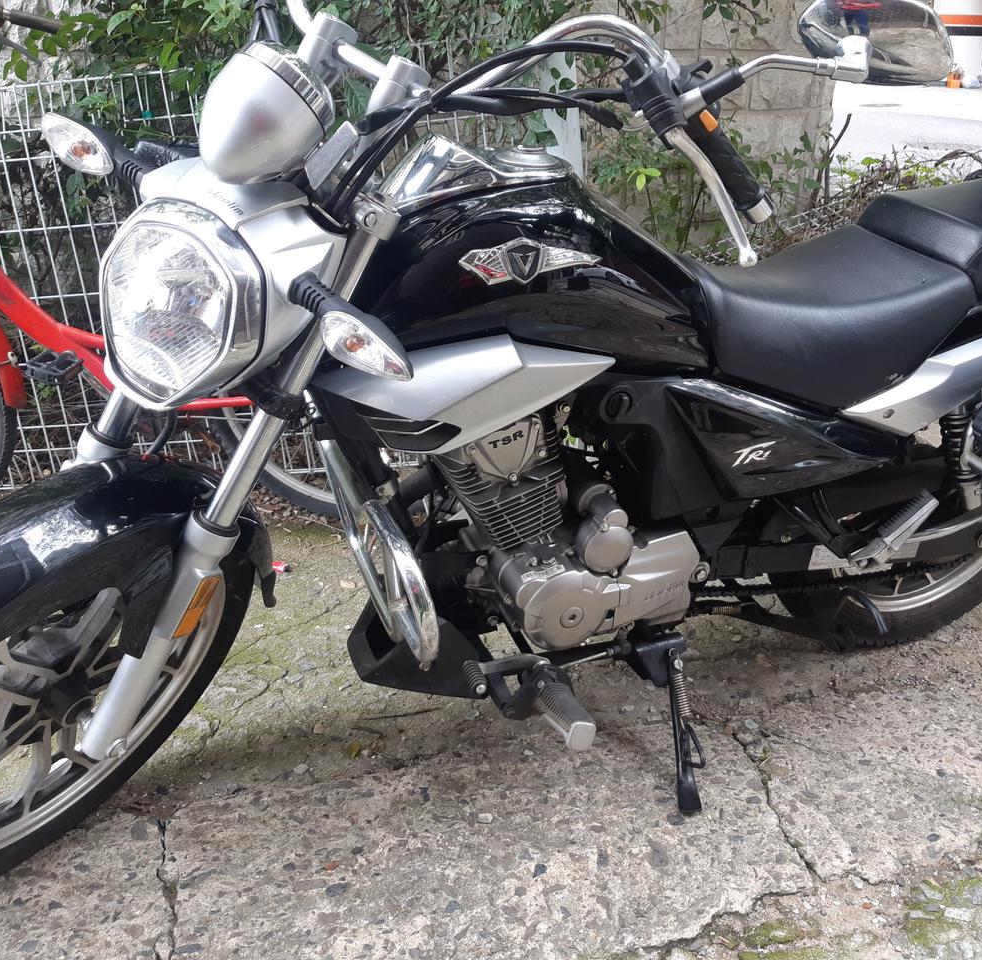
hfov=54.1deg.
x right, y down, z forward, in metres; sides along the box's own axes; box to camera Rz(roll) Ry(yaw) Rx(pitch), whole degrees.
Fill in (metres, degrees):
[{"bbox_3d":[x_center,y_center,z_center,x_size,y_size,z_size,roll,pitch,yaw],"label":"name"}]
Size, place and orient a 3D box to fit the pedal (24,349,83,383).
[{"bbox_3d":[-0.864,-0.224,1.900,0.072,0.028,0.085,17,22,3],"label":"pedal"}]

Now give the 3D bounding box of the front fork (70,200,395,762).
[{"bbox_3d":[-0.363,-0.025,1.116,0.245,0.765,0.095,36,17,16],"label":"front fork"}]

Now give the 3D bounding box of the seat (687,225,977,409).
[{"bbox_3d":[0.433,-0.238,1.368,0.425,0.185,0.275,-9,32,-18],"label":"seat"}]

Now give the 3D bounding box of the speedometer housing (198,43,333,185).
[{"bbox_3d":[-0.213,-0.335,0.899,0.112,0.125,0.112,36,-10,16],"label":"speedometer housing"}]

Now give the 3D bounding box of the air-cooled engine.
[{"bbox_3d":[0.098,0.026,1.395,0.395,0.410,0.325,-9,32,-18],"label":"air-cooled engine"}]

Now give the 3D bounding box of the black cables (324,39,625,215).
[{"bbox_3d":[-0.016,-0.344,0.941,0.300,0.160,0.125,1,21,11],"label":"black cables"}]

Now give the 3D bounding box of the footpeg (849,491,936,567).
[{"bbox_3d":[0.595,0.075,1.415,0.140,0.040,0.040,-46,31,13],"label":"footpeg"}]

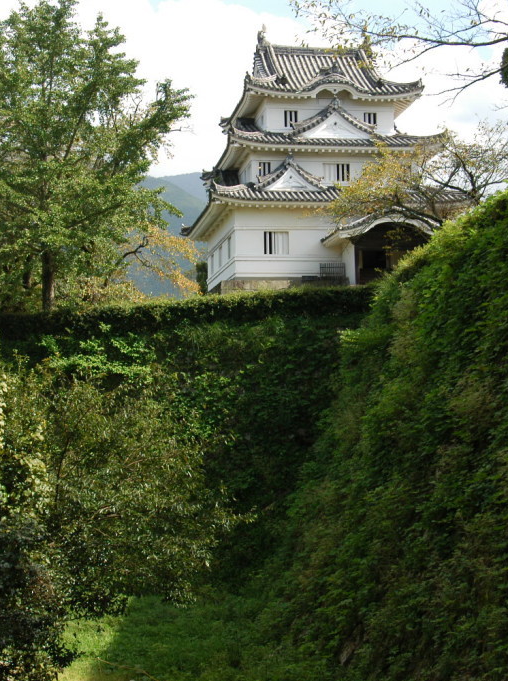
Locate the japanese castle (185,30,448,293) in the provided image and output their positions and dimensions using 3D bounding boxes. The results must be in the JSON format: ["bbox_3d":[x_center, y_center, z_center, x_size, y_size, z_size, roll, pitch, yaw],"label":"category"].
[{"bbox_3d":[3.845,-11.291,74.676,14.652,17.523,16.632,0,-4,-10],"label":"japanese castle"}]

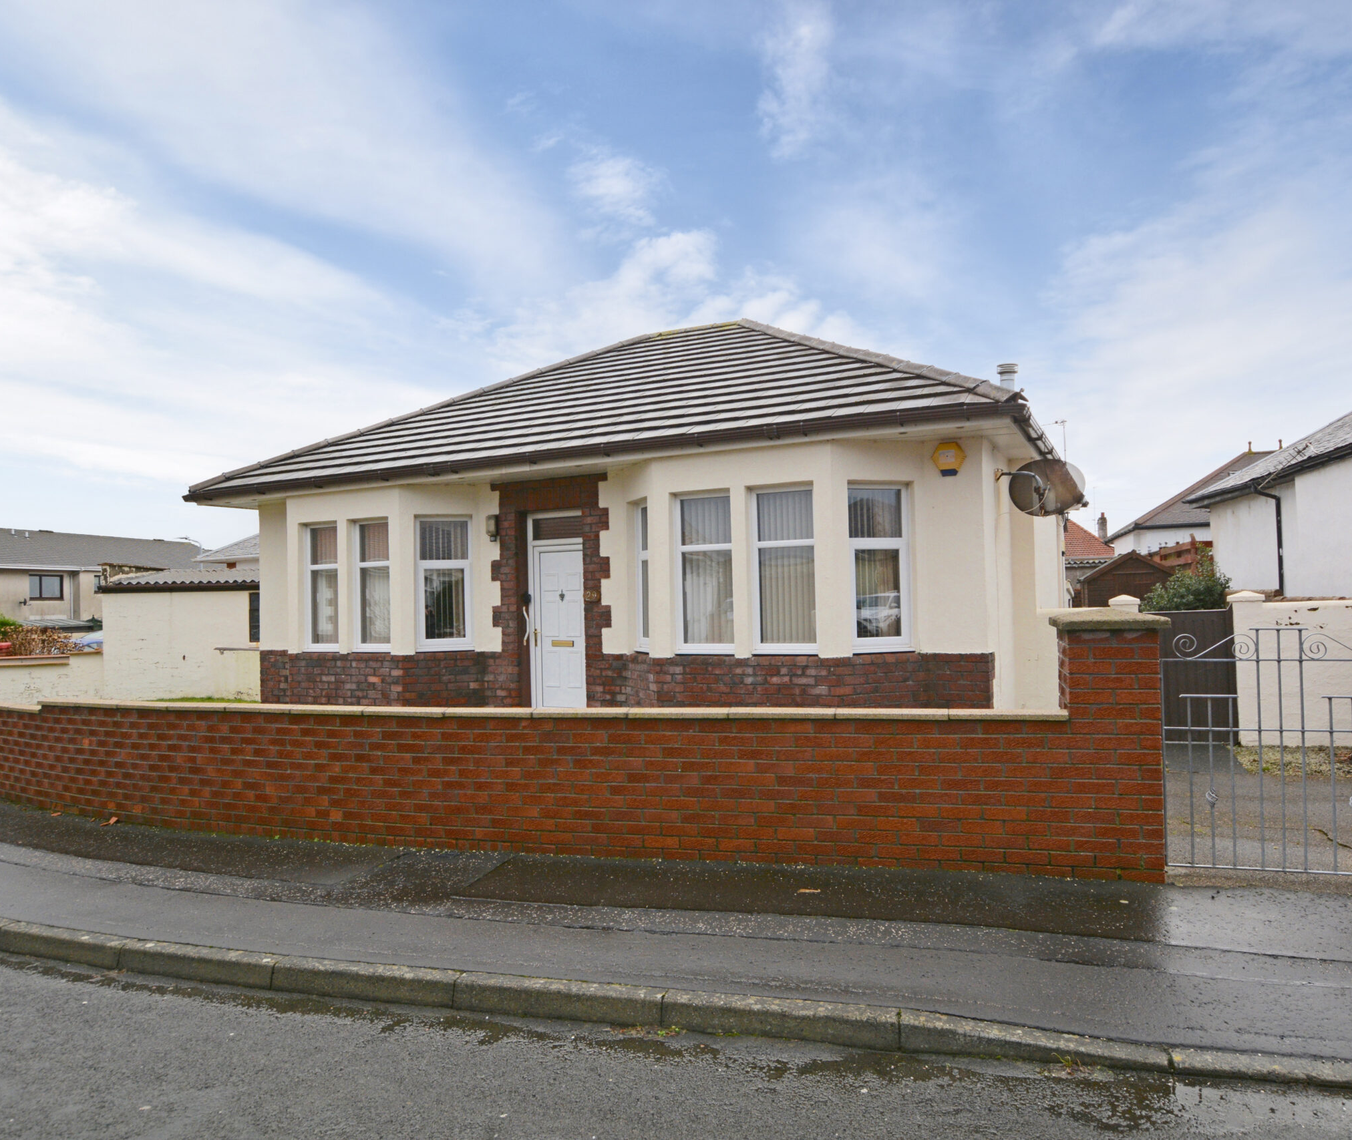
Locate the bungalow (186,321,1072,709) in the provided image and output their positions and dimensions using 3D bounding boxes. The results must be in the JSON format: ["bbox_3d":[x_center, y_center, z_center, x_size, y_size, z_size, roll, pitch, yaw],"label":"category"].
[{"bbox_3d":[0.184,-0.830,13.768,10.750,5.690,8.950,-2,-2,28],"label":"bungalow"}]

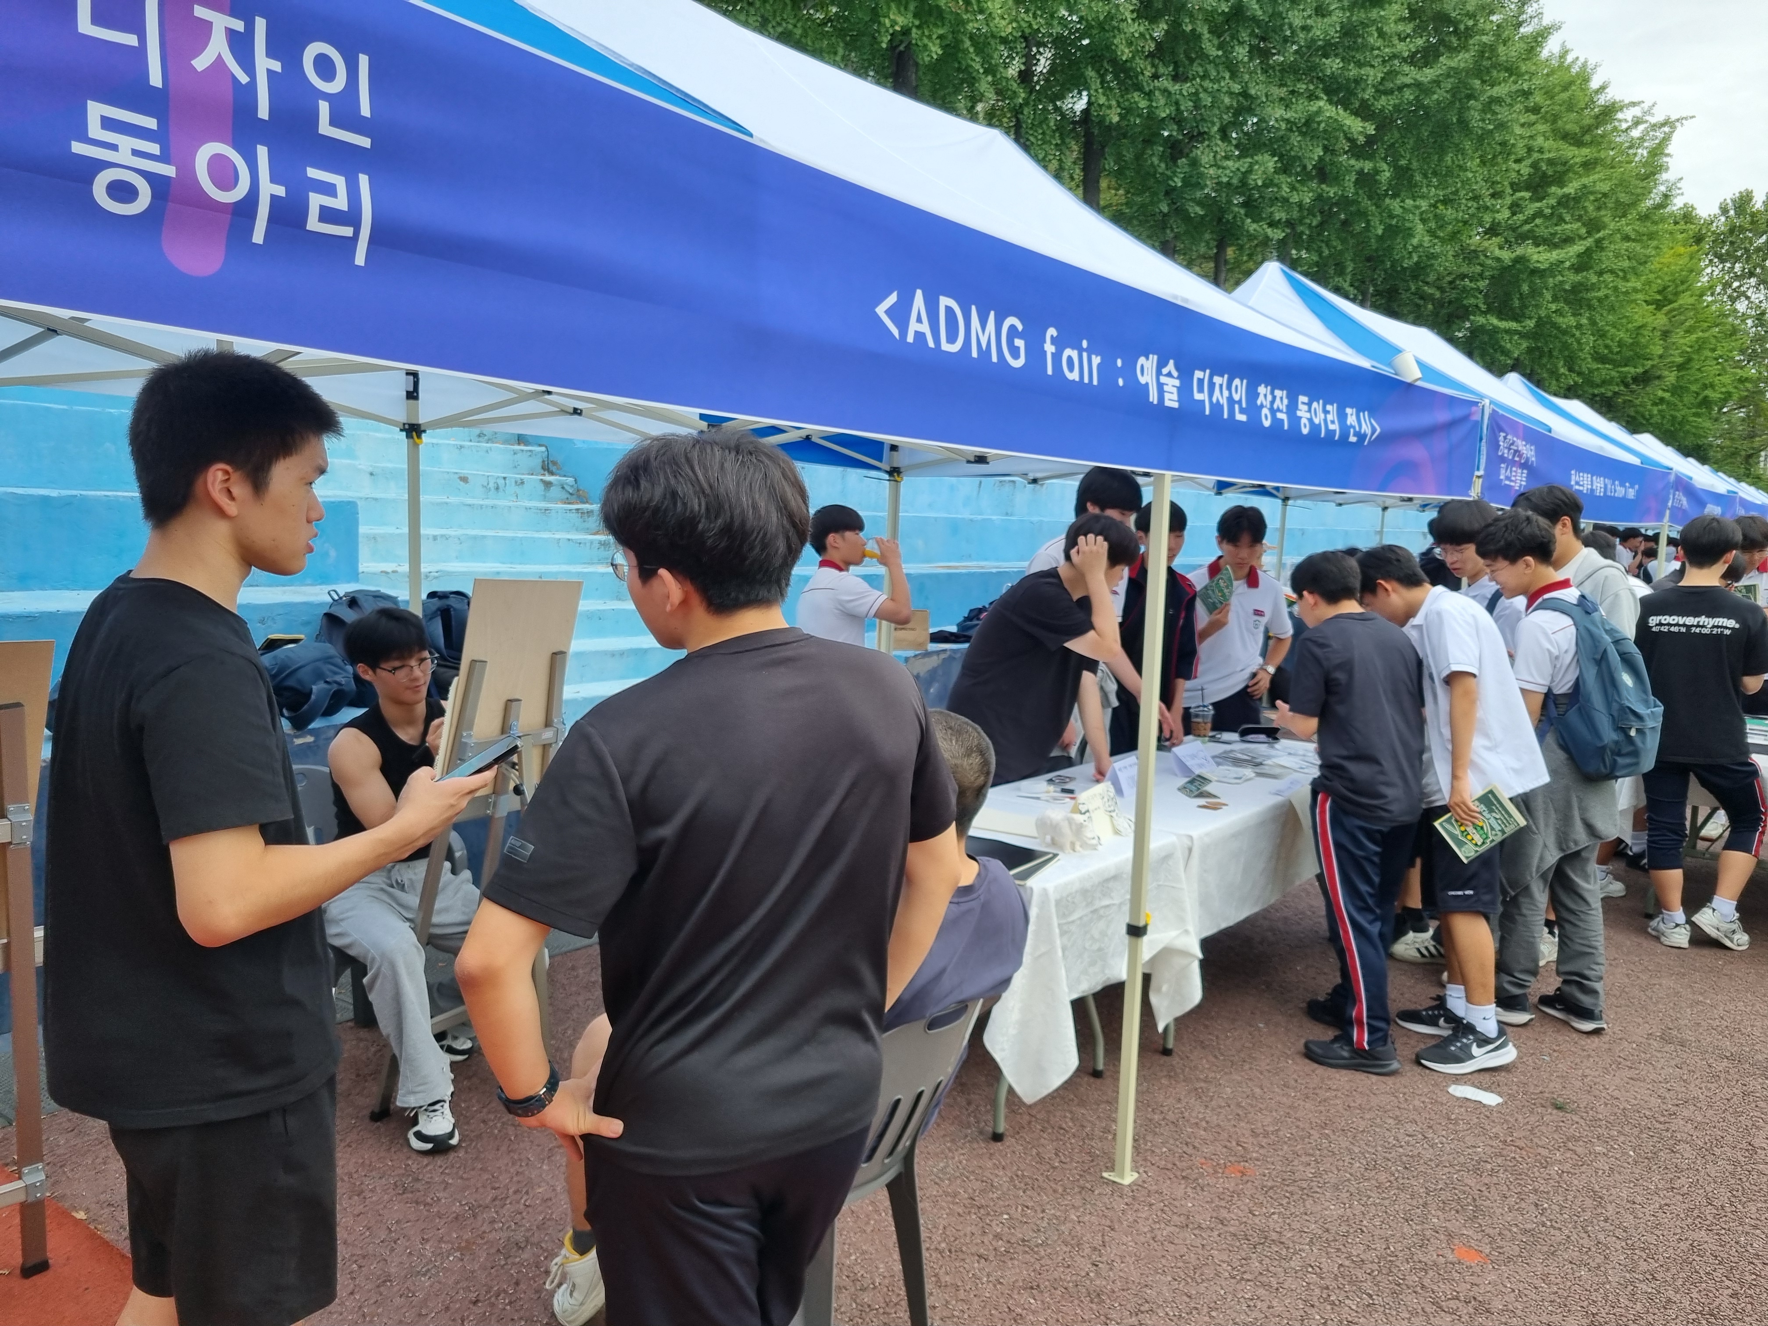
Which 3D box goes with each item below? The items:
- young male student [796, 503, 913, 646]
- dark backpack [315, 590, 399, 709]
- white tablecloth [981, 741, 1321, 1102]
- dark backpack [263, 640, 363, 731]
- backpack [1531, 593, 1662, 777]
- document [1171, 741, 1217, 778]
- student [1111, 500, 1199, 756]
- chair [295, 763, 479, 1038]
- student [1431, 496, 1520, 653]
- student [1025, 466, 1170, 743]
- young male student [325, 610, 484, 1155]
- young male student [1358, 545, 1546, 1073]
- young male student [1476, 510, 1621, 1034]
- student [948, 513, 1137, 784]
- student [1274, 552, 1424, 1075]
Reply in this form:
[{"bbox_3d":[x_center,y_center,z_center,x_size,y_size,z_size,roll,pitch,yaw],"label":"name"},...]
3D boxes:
[{"bbox_3d":[-0.138,0.154,5.408,0.450,1.610,0.460,1,7,-12],"label":"young male student"},{"bbox_3d":[-2.072,-0.063,5.250,0.240,0.440,0.330,7,8,36],"label":"dark backpack"},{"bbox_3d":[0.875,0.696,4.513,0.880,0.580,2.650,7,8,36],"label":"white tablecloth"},{"bbox_3d":[-2.208,0.061,4.915,0.320,0.280,0.420,7,8,36],"label":"dark backpack"},{"bbox_3d":[2.283,0.073,4.250,0.320,0.490,0.240,-7,0,-31],"label":"backpack"},{"bbox_3d":[1.072,0.320,4.580,0.115,0.095,0.210,7,8,36],"label":"document"},{"bbox_3d":[1.137,0.163,5.789,0.420,1.730,0.480,8,9,42],"label":"student"},{"bbox_3d":[-1.426,0.717,3.654,0.530,0.800,0.550,-4,9,-41],"label":"chair"},{"bbox_3d":[2.223,0.260,5.128,0.400,1.760,0.460,1,7,-12],"label":"student"},{"bbox_3d":[0.814,0.152,5.253,0.550,1.850,0.520,4,7,20],"label":"student"},{"bbox_3d":[-1.323,0.519,3.771,0.600,1.310,0.900,-4,9,-41],"label":"young male student"},{"bbox_3d":[1.803,0.432,4.200,0.580,1.600,0.460,4,7,14],"label":"young male student"},{"bbox_3d":[2.151,0.340,4.285,0.420,1.660,0.460,6,8,32],"label":"young male student"},{"bbox_3d":[0.498,0.319,4.259,0.700,1.590,0.500,6,8,29],"label":"student"},{"bbox_3d":[1.402,0.413,3.983,0.430,1.530,0.450,6,7,29],"label":"student"}]

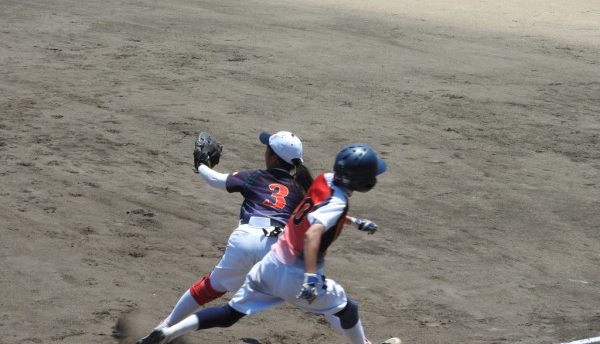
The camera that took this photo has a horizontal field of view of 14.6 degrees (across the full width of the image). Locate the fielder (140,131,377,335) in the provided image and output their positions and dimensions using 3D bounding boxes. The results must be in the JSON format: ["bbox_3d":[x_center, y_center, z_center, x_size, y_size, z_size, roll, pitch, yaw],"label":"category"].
[{"bbox_3d":[-0.296,0.381,13.959,1.240,1.269,1.102,-3,11,-20],"label":"fielder"}]

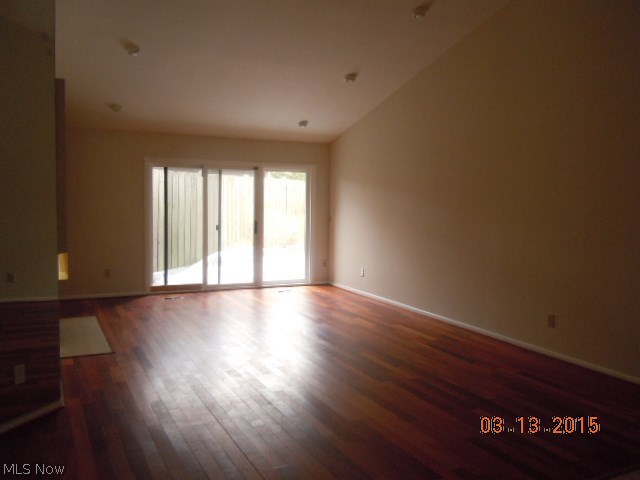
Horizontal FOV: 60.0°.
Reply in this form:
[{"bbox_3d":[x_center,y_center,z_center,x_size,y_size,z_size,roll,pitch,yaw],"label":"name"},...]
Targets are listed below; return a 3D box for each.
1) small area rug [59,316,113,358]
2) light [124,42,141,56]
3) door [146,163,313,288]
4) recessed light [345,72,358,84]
[{"bbox_3d":[-2.644,1.031,6.110,0.507,0.020,1.829,-1,5,-27],"label":"small area rug"},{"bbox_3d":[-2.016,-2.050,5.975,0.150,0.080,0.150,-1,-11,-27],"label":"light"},{"bbox_3d":[-1.388,-0.193,9.097,2.674,2.030,0.120,-1,5,-27],"label":"door"},{"bbox_3d":[0.409,-2.099,7.208,0.150,0.080,0.150,-6,-10,-1],"label":"recessed light"}]

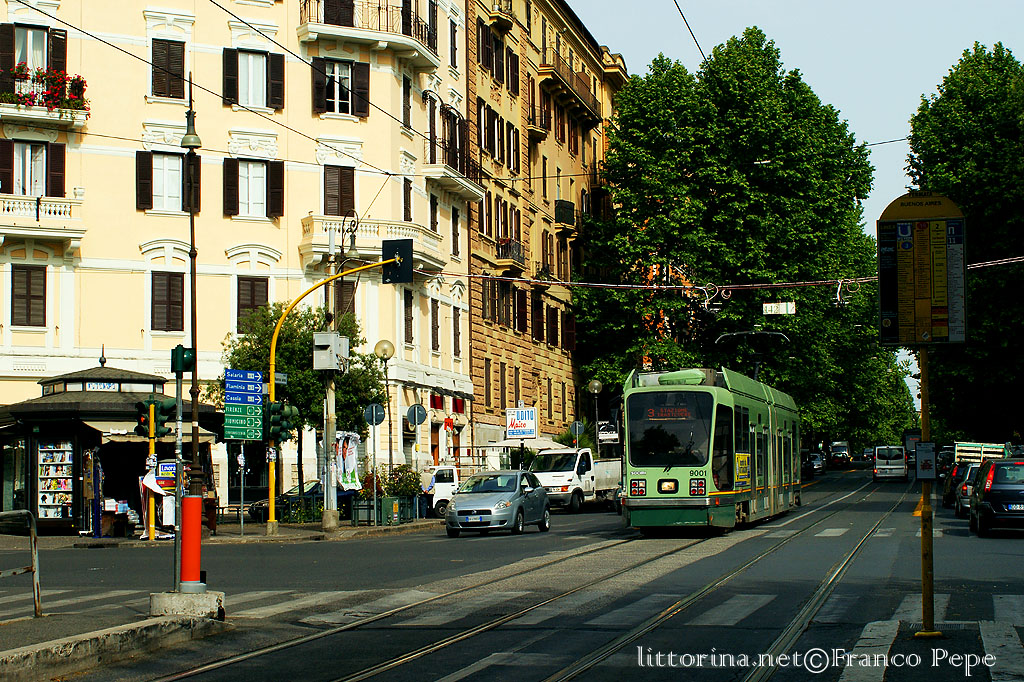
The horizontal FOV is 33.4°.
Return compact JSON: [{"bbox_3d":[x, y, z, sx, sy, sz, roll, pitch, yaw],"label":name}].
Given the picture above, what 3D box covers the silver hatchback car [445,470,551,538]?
[{"bbox_3d":[-0.273,3.798,40.156,1.690,1.490,4.030,-2,-4,15],"label":"silver hatchback car"}]

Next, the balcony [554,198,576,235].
[{"bbox_3d":[2.863,-6.662,91.294,0.800,1.600,2.200,-2,-5,14],"label":"balcony"}]

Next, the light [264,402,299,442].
[{"bbox_3d":[-5.337,1.887,39.500,0.620,0.930,0.420,2,-6,-28],"label":"light"}]

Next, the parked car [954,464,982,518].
[{"bbox_3d":[12.652,3.928,45.187,1.660,1.400,3.950,-2,-4,14],"label":"parked car"}]

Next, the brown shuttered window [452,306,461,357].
[{"bbox_3d":[-2.281,-0.369,70.678,0.120,2.062,1.020,-2,-5,14],"label":"brown shuttered window"}]

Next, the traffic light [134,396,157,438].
[{"bbox_3d":[-8.100,1.697,37.600,0.280,0.860,0.360,-2,-5,14],"label":"traffic light"}]

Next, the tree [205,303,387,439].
[{"bbox_3d":[-6.098,1.848,48.500,5.100,5.828,4.800,-2,-5,14],"label":"tree"}]

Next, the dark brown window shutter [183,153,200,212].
[{"bbox_3d":[-11.297,-5.578,60.229,0.655,2.057,0.070,2,-6,-28],"label":"dark brown window shutter"}]

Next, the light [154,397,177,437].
[{"bbox_3d":[-7.666,1.673,37.800,0.460,0.900,0.360,0,-5,-8],"label":"light"}]

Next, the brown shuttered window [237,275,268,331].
[{"bbox_3d":[-9.689,-1.346,63.966,1.246,2.133,0.200,2,-6,-28],"label":"brown shuttered window"}]

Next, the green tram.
[{"bbox_3d":[5.919,2.960,45.302,2.320,3.480,21.000,-2,-4,14],"label":"green tram"}]

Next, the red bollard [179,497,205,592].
[{"bbox_3d":[-3.305,2.098,17.650,0.250,1.020,0.250,-2,-5,11],"label":"red bollard"}]

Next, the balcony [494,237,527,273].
[{"bbox_3d":[-0.031,-4.160,84.935,0.859,1.258,2.823,-2,-5,14],"label":"balcony"}]

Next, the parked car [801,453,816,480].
[{"bbox_3d":[16.178,7.034,96.000,1.720,1.520,4.100,-2,-4,14],"label":"parked car"}]

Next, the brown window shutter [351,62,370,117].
[{"bbox_3d":[-5.518,-9.267,62.993,0.600,2.050,0.070,2,-6,-28],"label":"brown window shutter"}]

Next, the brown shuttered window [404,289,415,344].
[{"bbox_3d":[-3.895,-0.941,64.329,0.120,2.063,1.020,-2,-5,14],"label":"brown shuttered window"}]

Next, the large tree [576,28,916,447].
[{"bbox_3d":[10.809,-3.728,80.000,14.500,21.665,13.500,-2,-5,14],"label":"large tree"}]

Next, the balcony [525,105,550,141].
[{"bbox_3d":[1.302,-11.005,86.124,0.750,1.550,2.000,-2,-5,14],"label":"balcony"}]

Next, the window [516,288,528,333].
[{"bbox_3d":[0.514,-1.554,87.636,0.280,2.143,1.150,-2,-5,14],"label":"window"}]

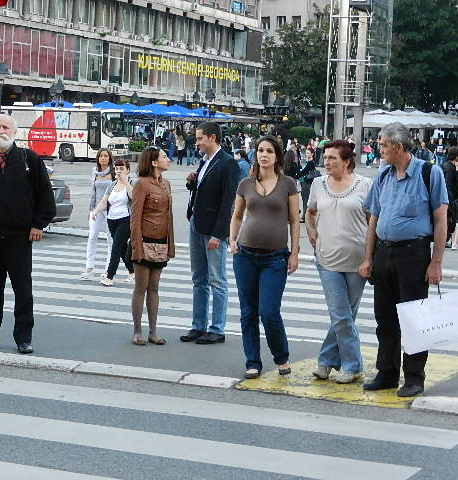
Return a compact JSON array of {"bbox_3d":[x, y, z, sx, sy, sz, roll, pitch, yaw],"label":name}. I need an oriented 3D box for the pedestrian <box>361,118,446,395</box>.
[{"bbox_3d":[1.147,0.110,8.358,0.560,1.780,0.420,5,5,30],"label":"pedestrian"}]

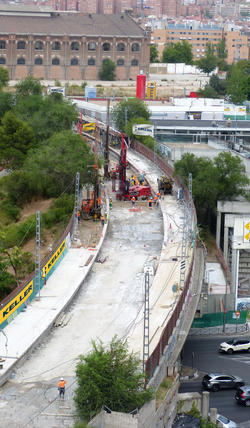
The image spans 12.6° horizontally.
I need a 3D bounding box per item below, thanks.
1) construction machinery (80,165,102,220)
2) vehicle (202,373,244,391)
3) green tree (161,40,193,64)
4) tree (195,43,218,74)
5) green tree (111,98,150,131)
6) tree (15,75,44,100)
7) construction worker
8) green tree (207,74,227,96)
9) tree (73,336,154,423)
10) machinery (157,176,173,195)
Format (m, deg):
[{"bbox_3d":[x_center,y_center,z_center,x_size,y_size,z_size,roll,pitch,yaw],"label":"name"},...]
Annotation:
[{"bbox_3d":[-5.220,-3.620,180.030,2.400,8.510,4.000,-3,11,-22],"label":"construction machinery"},{"bbox_3d":[11.018,18.269,124.891,4.580,1.560,1.860,-2,12,-15],"label":"vehicle"},{"bbox_3d":[25.810,-77.900,558.770,14.780,14.620,12.560,1,10,0],"label":"green tree"},{"bbox_3d":[35.849,-68.180,500.000,10.500,13.500,10.000,1,12,0],"label":"tree"},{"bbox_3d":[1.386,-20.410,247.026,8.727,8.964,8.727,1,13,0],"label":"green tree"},{"bbox_3d":[-31.170,-40.500,367.660,8.750,7.580,7.870,1,10,0],"label":"tree"},{"bbox_3d":[-4.977,13.851,90.305,0.620,1.800,0.420,1,13,0],"label":"construction worker"},{"bbox_3d":[26.508,-36.787,324.226,5.146,7.126,5.146,1,13,0],"label":"green tree"},{"bbox_3d":[-0.905,14.355,98.000,6.900,7.500,6.600,1,12,0],"label":"tree"},{"bbox_3d":[6.287,-4.606,177.707,2.200,2.700,3.500,0,13,-5],"label":"machinery"}]

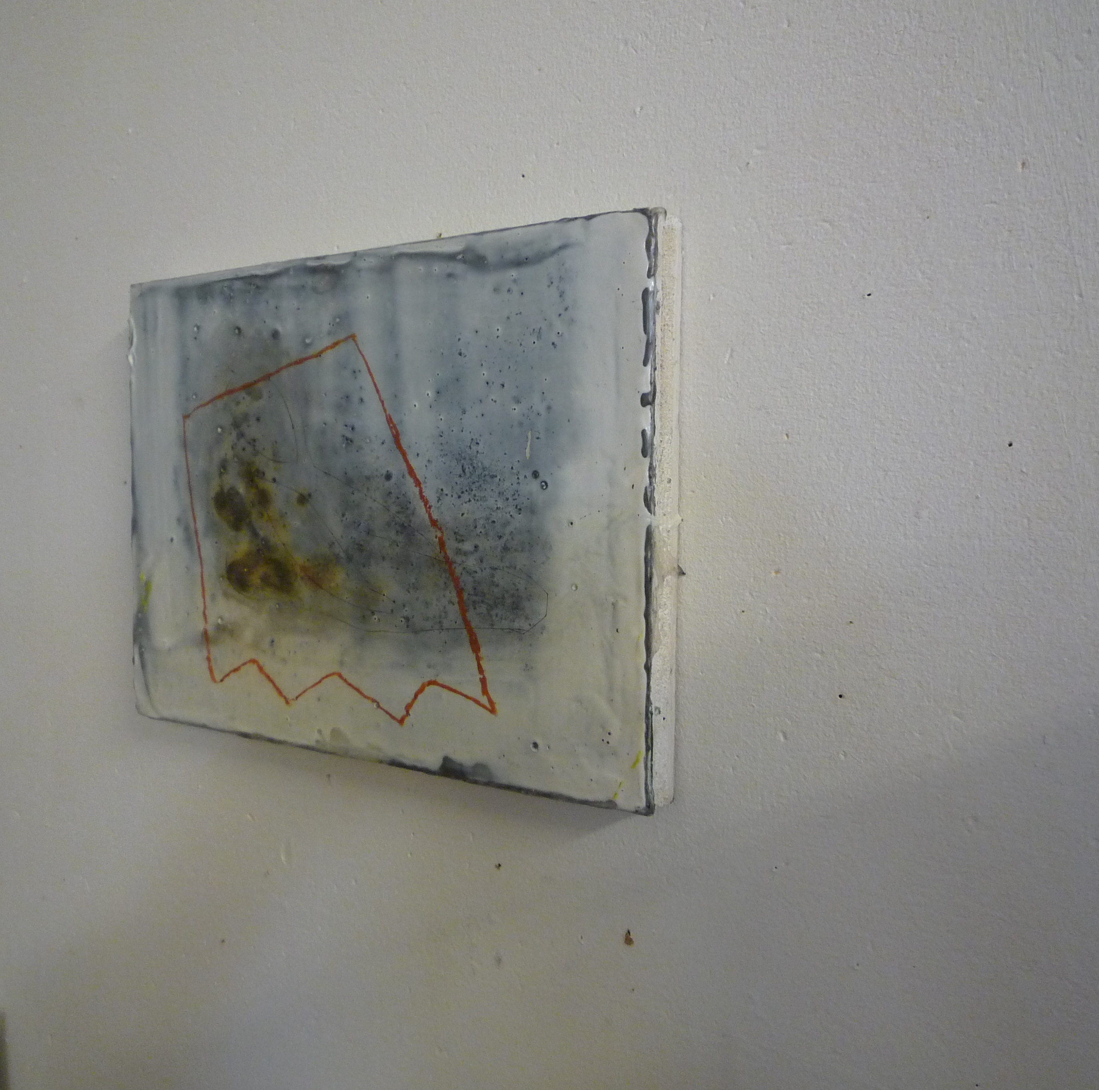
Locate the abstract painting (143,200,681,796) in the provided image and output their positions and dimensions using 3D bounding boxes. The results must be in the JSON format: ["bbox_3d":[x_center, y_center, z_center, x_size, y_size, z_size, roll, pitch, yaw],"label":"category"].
[{"bbox_3d":[-0.112,-0.022,0.637,0.402,0.302,0.025,2,4,32],"label":"abstract painting"}]

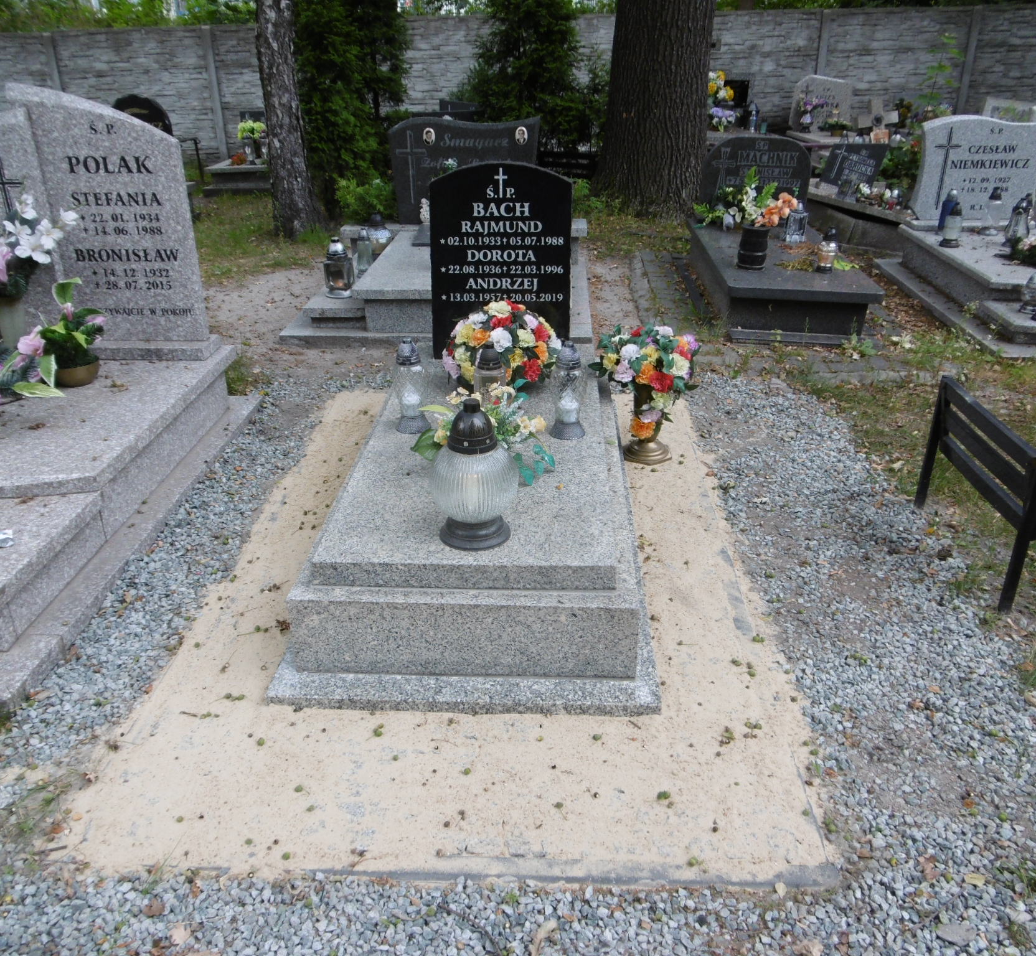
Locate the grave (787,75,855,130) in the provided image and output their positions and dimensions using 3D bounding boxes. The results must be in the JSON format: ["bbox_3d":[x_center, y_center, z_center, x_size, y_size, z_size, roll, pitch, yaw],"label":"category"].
[{"bbox_3d":[3.841,-4.753,11.207,0.750,0.660,0.120,0,27,3],"label":"grave"}]

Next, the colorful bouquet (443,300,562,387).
[{"bbox_3d":[-0.060,-0.550,3.473,0.440,0.305,0.320,1,26,3],"label":"colorful bouquet"}]

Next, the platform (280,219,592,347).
[{"bbox_3d":[-0.414,-1.345,5.801,1.760,0.330,2.060,1,26,3],"label":"platform"}]

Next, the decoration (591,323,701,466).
[{"bbox_3d":[0.516,-0.330,3.496,0.410,0.540,0.370,1,26,3],"label":"decoration"}]

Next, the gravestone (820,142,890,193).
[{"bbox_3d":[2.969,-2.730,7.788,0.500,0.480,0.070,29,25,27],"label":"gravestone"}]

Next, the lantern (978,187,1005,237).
[{"bbox_3d":[3.235,-1.817,6.022,0.130,0.285,0.130,0,27,3],"label":"lantern"}]

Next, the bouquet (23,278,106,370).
[{"bbox_3d":[-1.782,-0.570,3.473,0.310,0.380,0.270,1,26,3],"label":"bouquet"}]

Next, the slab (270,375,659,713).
[{"bbox_3d":[-0.094,-0.014,3.103,1.000,0.329,2.060,1,26,3],"label":"slab"}]

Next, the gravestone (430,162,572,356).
[{"bbox_3d":[-0.064,-0.866,3.570,0.556,0.785,0.080,1,26,3],"label":"gravestone"}]

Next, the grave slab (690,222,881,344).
[{"bbox_3d":[1.572,-1.255,5.508,0.790,0.310,1.800,0,27,3],"label":"grave slab"}]

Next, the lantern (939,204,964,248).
[{"bbox_3d":[2.806,-1.627,5.682,0.130,0.270,0.130,1,26,3],"label":"lantern"}]

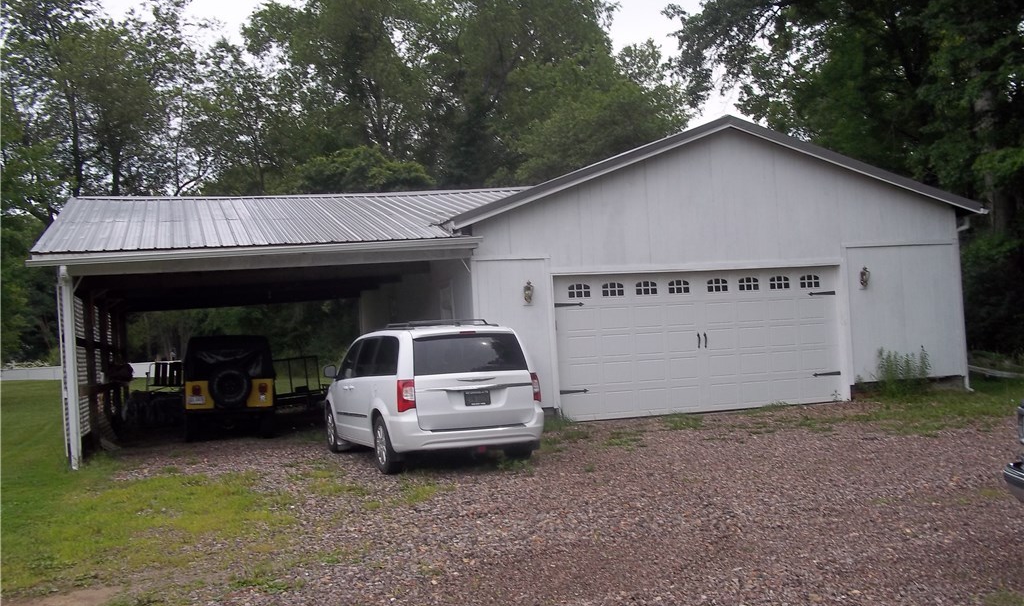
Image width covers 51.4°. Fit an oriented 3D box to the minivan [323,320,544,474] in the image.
[{"bbox_3d":[-1.330,1.240,14.913,2.060,1.760,5.150,-3,-1,-21],"label":"minivan"}]

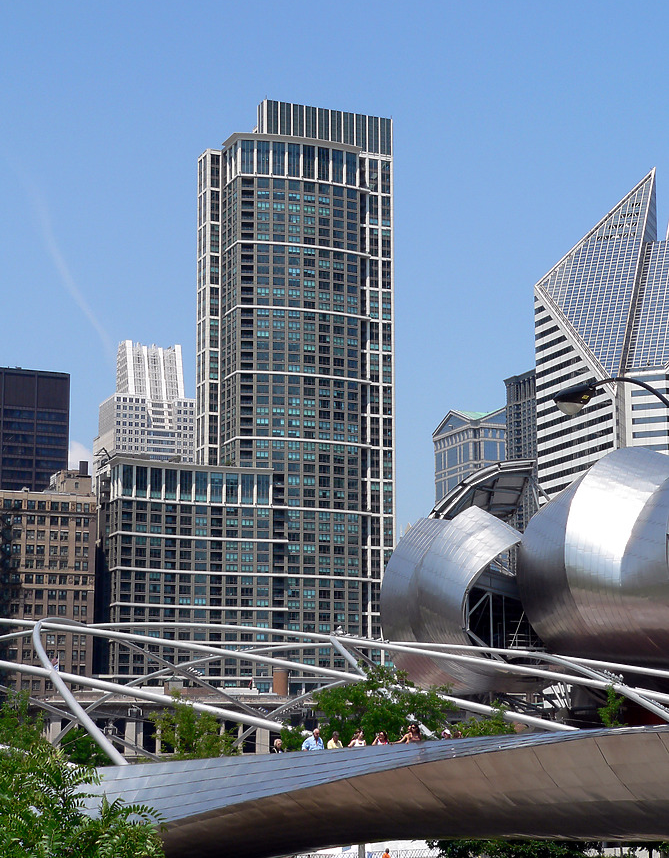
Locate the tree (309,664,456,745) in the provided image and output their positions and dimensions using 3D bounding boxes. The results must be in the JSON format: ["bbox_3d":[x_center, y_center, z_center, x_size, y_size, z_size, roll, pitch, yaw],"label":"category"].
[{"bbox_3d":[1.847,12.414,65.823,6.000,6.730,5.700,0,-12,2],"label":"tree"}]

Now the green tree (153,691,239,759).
[{"bbox_3d":[-5.245,12.731,64.550,3.500,5.590,3.400,1,-12,-4],"label":"green tree"}]

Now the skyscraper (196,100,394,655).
[{"bbox_3d":[-9.180,1.866,471.520,56.000,192.500,32.000,4,-12,-20],"label":"skyscraper"}]

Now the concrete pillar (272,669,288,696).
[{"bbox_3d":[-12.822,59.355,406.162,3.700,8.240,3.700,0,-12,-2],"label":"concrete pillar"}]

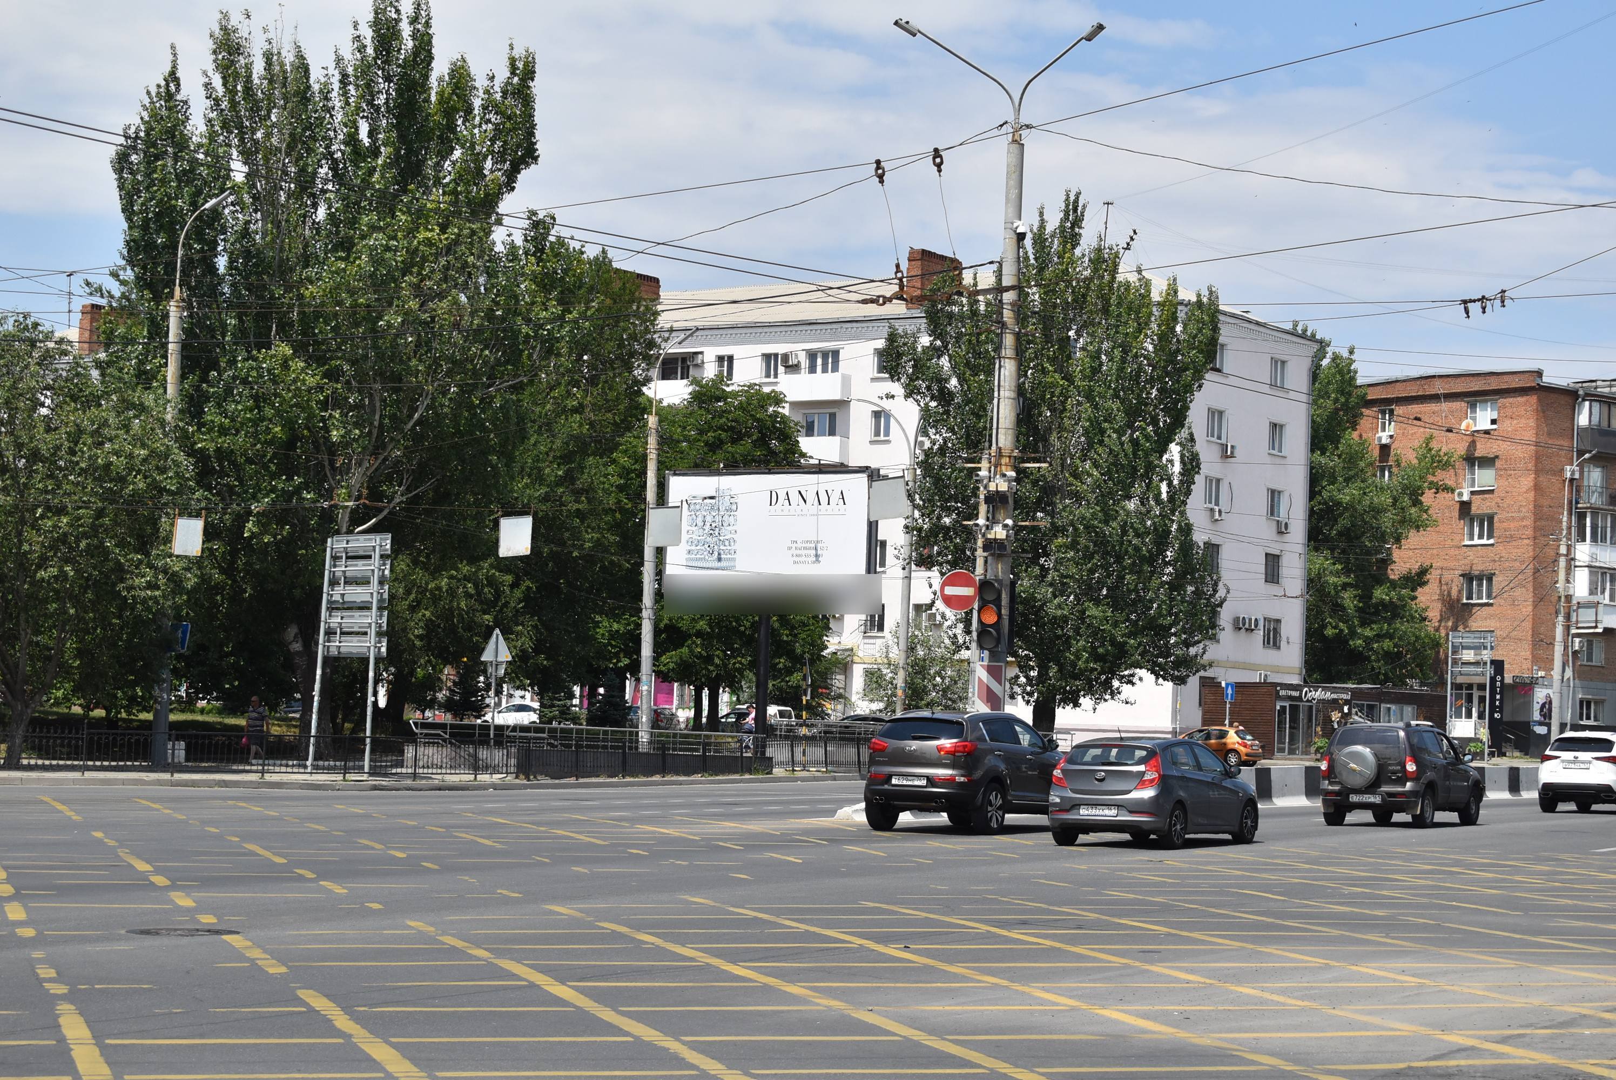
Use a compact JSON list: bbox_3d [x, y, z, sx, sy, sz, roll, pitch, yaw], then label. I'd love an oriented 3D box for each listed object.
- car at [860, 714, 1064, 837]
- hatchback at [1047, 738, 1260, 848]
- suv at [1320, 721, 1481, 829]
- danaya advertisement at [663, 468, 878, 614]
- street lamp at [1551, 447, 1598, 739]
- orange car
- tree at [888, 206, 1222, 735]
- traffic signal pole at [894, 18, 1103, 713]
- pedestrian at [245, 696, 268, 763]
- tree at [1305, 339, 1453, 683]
[{"bbox_3d":[2.421,3.304,45.835,1.860,1.650,4.440,0,-4,26],"label":"car"},{"bbox_3d":[4.732,3.398,43.755,1.700,1.470,4.120,0,-4,28],"label":"hatchback"},{"bbox_3d":[9.669,3.804,52.591,1.800,1.670,4.050,0,-4,28],"label":"suv"},{"bbox_3d":[-0.932,-0.202,85.188,6.250,3.300,0.500,0,-4,31],"label":"danaya advertisement"},{"bbox_3d":[32.304,2.746,137.096,1.600,13.300,0.400,0,-4,28],"label":"street lamp"},{"bbox_3d":[14.964,7.688,120.371,4.000,1.470,1.720,0,-4,30],"label":"orange car"},{"bbox_3d":[7.779,-1.869,103.000,10.800,18.500,10.200,2,-3,0],"label":"tree"},{"bbox_3d":[2.981,-2.059,52.500,3.400,12.700,0.600,1,-3,8],"label":"traffic signal pole"},{"bbox_3d":[-13.986,4.816,82.000,0.580,1.700,0.480,0,-4,34],"label":"pedestrian"},{"bbox_3d":[25.677,0.433,148.000,7.800,19.300,7.500,2,-3,0],"label":"tree"}]

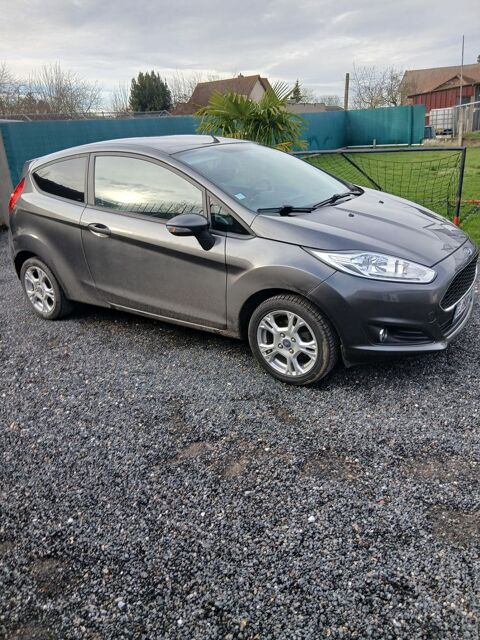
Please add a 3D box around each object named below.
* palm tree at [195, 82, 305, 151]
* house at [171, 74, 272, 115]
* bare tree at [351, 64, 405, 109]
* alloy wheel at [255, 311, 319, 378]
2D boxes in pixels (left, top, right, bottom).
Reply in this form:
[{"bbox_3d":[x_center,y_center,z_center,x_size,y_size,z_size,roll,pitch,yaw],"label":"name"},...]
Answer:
[{"bbox_3d":[0.244,-3.747,10.351,2.300,2.462,2.300,-2,21,0],"label":"palm tree"},{"bbox_3d":[-1.661,-20.568,47.772,8.600,6.687,7.200,14,27,36],"label":"house"},{"bbox_3d":[8.524,-13.309,30.373,3.600,5.044,3.500,-2,21,0],"label":"bare tree"},{"bbox_3d":[0.334,0.122,3.044,0.427,0.427,0.160,11,25,31],"label":"alloy wheel"}]

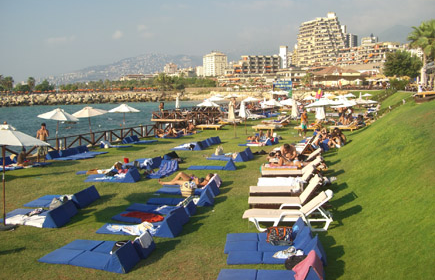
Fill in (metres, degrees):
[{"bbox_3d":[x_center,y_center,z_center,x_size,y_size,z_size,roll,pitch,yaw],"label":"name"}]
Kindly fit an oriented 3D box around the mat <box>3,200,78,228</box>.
[{"bbox_3d":[-4.442,1.756,11.970,1.700,0.420,1.250,1,7,13],"label":"mat"}]

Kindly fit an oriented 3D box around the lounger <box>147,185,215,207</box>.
[{"bbox_3d":[-0.940,1.499,12.844,1.782,0.380,0.600,0,7,6],"label":"lounger"}]

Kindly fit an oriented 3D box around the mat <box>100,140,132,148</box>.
[{"bbox_3d":[-5.426,0.162,26.058,1.750,0.420,0.750,0,6,0],"label":"mat"}]

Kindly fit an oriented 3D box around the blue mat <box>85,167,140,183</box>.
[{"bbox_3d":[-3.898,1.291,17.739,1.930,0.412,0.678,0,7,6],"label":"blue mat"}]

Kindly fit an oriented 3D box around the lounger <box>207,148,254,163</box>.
[{"bbox_3d":[0.542,0.659,22.124,1.930,0.412,1.255,2,8,25],"label":"lounger"}]

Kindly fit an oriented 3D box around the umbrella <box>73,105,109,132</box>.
[{"bbox_3d":[-7.396,-0.795,27.950,2.200,2.400,2.200,-6,7,1],"label":"umbrella"}]

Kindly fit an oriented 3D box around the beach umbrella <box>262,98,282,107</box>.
[{"bbox_3d":[5.227,-2.847,44.965,1.950,2.150,1.950,0,6,0],"label":"beach umbrella"}]

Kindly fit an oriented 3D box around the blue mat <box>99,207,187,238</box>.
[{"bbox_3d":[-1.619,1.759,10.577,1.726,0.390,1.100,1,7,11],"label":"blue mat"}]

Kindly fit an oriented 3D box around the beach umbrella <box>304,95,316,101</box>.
[{"bbox_3d":[13.043,-5.062,67.145,2.150,2.300,2.150,-1,7,0],"label":"beach umbrella"}]

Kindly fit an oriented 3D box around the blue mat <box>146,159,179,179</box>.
[{"bbox_3d":[-2.111,1.120,18.842,0.628,0.412,1.930,1,7,13],"label":"blue mat"}]

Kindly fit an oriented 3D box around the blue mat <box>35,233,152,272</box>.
[{"bbox_3d":[-2.311,2.054,9.330,1.850,0.420,1.330,2,7,16],"label":"blue mat"}]

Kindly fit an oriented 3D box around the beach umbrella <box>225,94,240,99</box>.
[{"bbox_3d":[1.912,-4.695,60.858,2.100,2.250,2.100,0,6,0],"label":"beach umbrella"}]

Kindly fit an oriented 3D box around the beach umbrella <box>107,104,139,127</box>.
[{"bbox_3d":[-5.967,-1.145,30.951,2.150,2.400,2.150,-1,7,0],"label":"beach umbrella"}]

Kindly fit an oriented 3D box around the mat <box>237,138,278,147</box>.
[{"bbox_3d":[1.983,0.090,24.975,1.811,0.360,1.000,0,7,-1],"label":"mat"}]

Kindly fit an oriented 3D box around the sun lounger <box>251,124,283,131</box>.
[{"bbox_3d":[3.432,-0.843,32.713,2.007,0.420,0.750,1,7,9],"label":"sun lounger"}]

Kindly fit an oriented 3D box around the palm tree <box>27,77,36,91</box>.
[{"bbox_3d":[-101.299,-29.682,260.000,4.300,8.800,4.300,0,7,0],"label":"palm tree"}]

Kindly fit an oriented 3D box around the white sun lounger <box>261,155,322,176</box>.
[{"bbox_3d":[2.320,0.994,15.319,1.890,0.780,0.680,0,7,-1],"label":"white sun lounger"}]

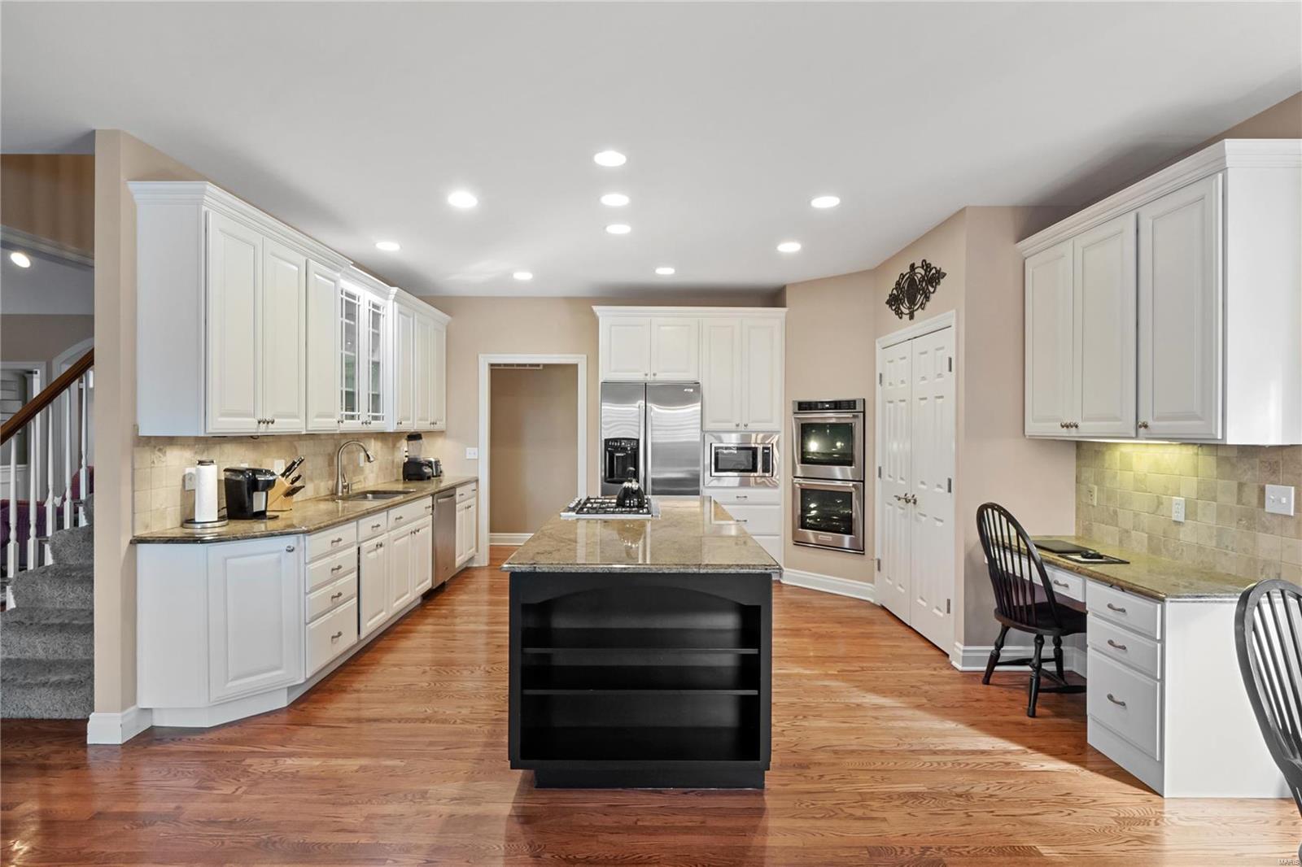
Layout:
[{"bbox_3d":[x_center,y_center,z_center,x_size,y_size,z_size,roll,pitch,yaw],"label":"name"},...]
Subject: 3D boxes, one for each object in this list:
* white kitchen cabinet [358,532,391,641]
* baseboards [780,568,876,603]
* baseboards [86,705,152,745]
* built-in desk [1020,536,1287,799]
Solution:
[{"bbox_3d":[-1.997,0.961,4.173,0.480,0.565,0.480,0,0,-1],"label":"white kitchen cabinet"},{"bbox_3d":[1.530,1.321,5.697,0.020,0.133,0.940,0,0,-42],"label":"baseboards"},{"bbox_3d":[-2.408,1.303,2.960,0.155,0.136,0.185,0,0,-1],"label":"baseboards"},{"bbox_3d":[2.203,0.992,3.127,0.570,0.785,1.340,0,0,-1],"label":"built-in desk"}]

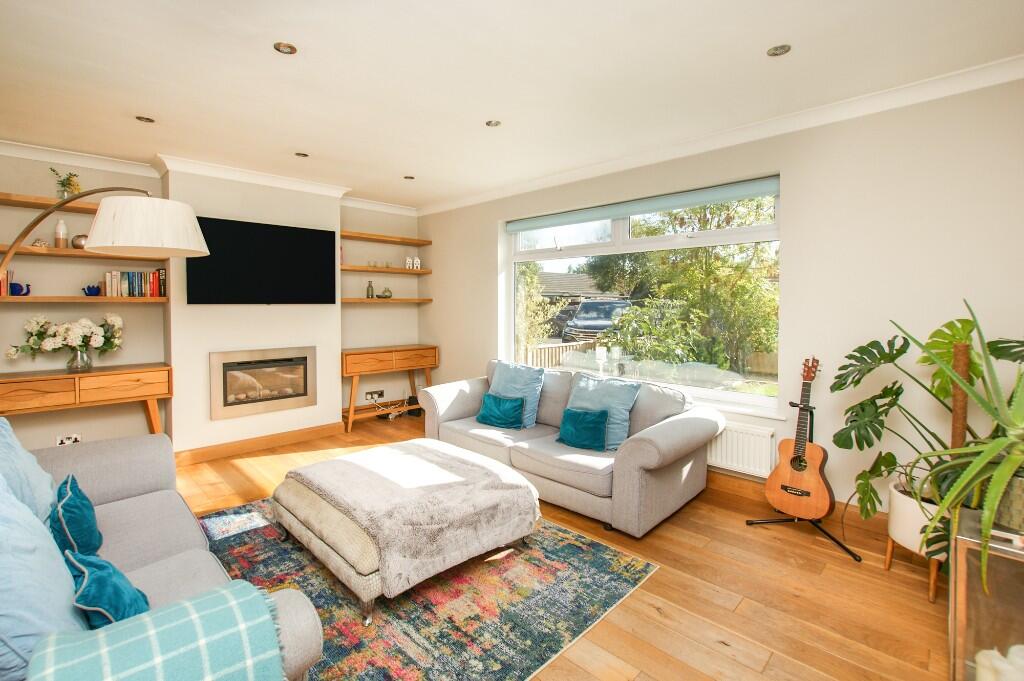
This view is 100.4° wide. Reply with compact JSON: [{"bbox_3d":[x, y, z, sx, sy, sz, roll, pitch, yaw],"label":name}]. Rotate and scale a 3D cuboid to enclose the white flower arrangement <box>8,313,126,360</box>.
[{"bbox_3d":[-3.050,-0.019,2.939,0.320,0.326,0.561,5,6,43],"label":"white flower arrangement"}]

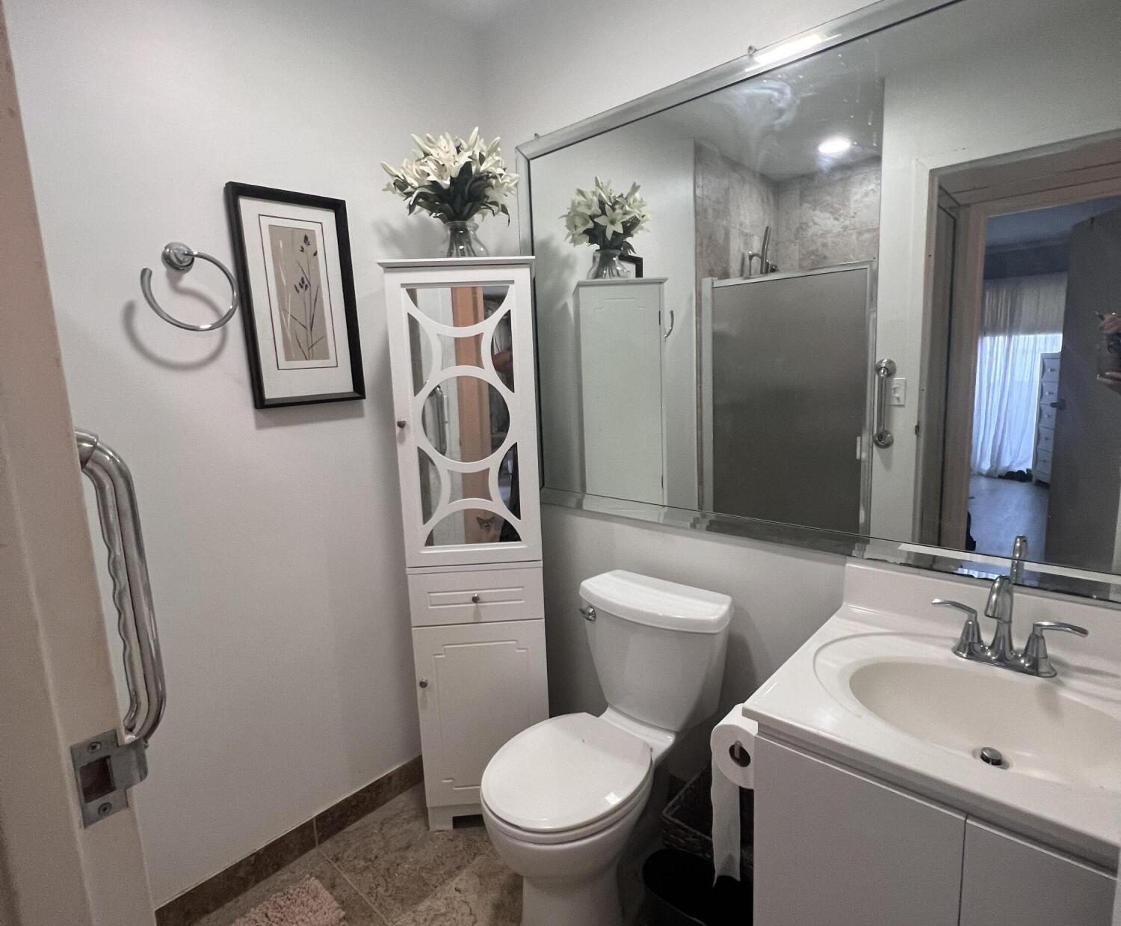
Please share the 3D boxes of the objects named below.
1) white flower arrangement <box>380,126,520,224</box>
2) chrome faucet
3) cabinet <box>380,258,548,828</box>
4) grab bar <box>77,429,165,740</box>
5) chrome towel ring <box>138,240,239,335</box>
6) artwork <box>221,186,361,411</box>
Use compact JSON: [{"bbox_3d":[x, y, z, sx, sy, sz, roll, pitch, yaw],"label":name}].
[{"bbox_3d":[-0.312,-0.806,1.578,0.350,0.265,0.320,-3,9,-2],"label":"white flower arrangement"},{"bbox_3d":[0.817,0.293,1.036,0.225,0.168,0.145,5,11,41],"label":"chrome faucet"},{"bbox_3d":[-0.246,0.271,1.720,0.405,1.645,0.290,-3,9,-2],"label":"cabinet"},{"bbox_3d":[-0.446,0.123,0.552,0.080,0.385,0.080,6,12,42],"label":"grab bar"},{"bbox_3d":[-0.861,-0.410,1.302,0.075,0.200,0.190,6,12,43],"label":"chrome towel ring"},{"bbox_3d":[-0.696,-0.436,1.517,0.022,0.550,0.304,6,12,43],"label":"artwork"}]

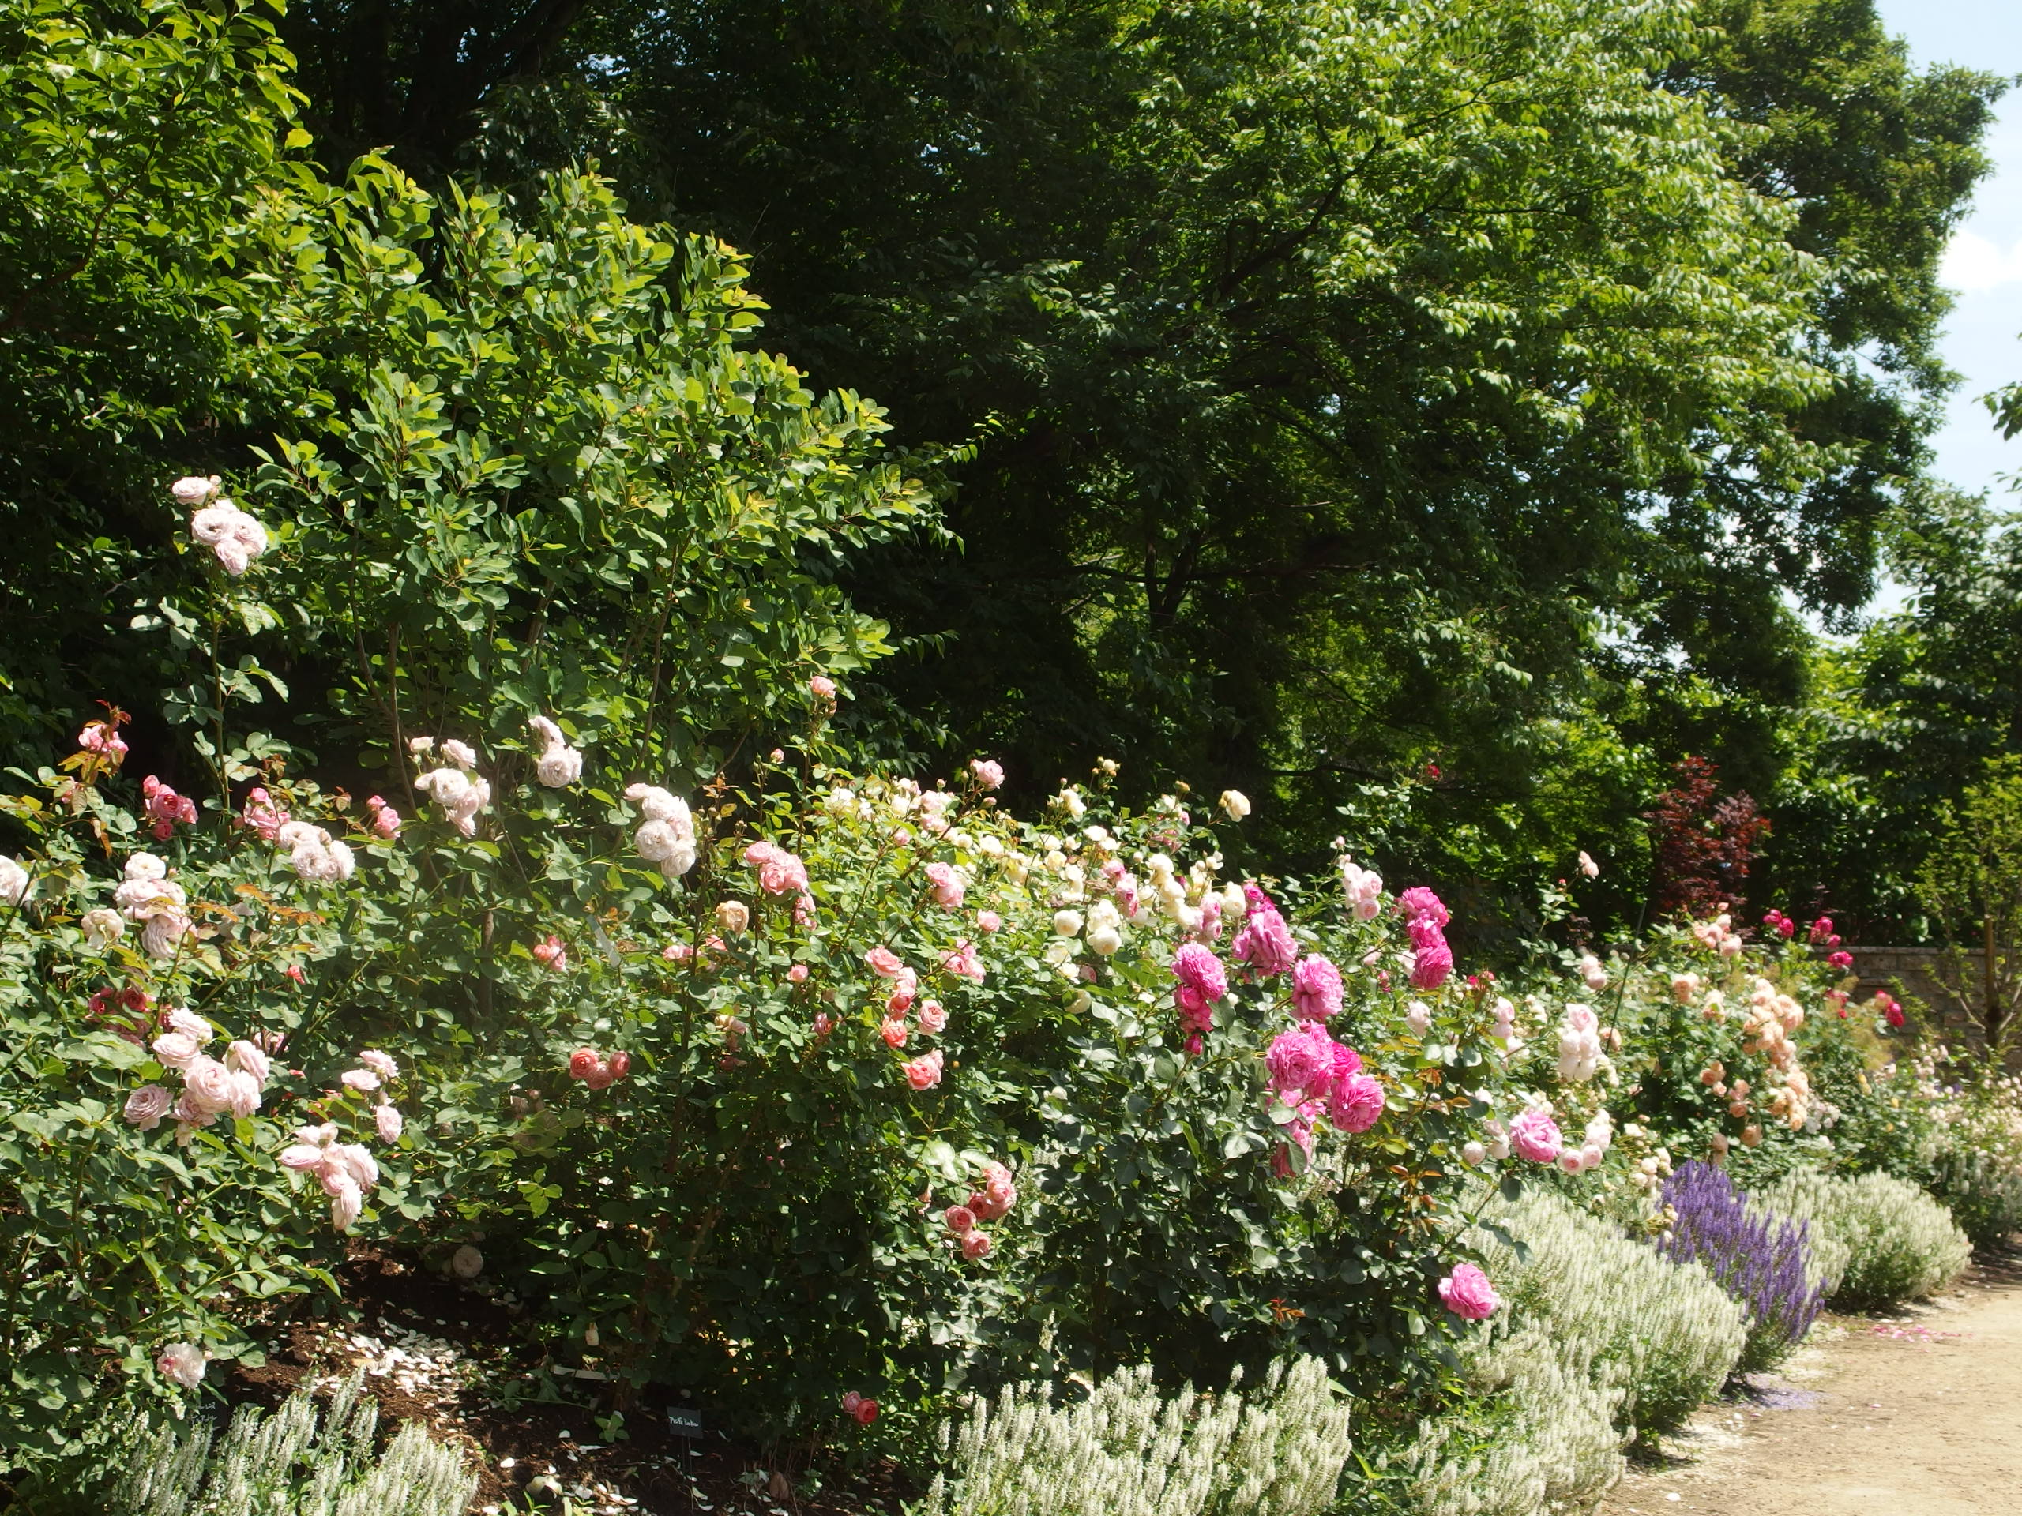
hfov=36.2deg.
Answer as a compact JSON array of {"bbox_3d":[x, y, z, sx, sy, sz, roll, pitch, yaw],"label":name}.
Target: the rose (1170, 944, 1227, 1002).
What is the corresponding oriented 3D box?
[{"bbox_3d":[0.373,0.425,6.150,0.116,0.119,0.101,1,-2,-22],"label":"rose"}]

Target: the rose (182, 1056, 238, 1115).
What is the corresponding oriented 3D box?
[{"bbox_3d":[-1.449,0.593,5.600,0.100,0.109,0.089,1,-2,-29],"label":"rose"}]

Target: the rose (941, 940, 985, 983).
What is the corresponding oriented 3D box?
[{"bbox_3d":[-0.106,0.446,6.800,0.097,0.097,0.083,0,-1,-11],"label":"rose"}]

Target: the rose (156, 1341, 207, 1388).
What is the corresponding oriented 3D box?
[{"bbox_3d":[-1.582,1.155,5.900,0.096,0.090,0.082,0,-1,15],"label":"rose"}]

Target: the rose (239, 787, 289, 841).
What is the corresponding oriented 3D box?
[{"bbox_3d":[-1.496,0.112,6.200,0.098,0.108,0.087,0,-1,-14],"label":"rose"}]

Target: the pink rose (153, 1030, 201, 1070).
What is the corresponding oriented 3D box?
[{"bbox_3d":[-1.576,0.554,5.850,0.092,0.078,0.079,0,-1,15],"label":"pink rose"}]

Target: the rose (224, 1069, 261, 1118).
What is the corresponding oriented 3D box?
[{"bbox_3d":[-1.387,0.606,5.600,0.075,0.085,0.085,-1,-2,36],"label":"rose"}]

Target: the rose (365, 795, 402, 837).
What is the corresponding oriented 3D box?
[{"bbox_3d":[-1.278,0.117,6.300,0.077,0.090,0.076,1,-2,-41],"label":"rose"}]

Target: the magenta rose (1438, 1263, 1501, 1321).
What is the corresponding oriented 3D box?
[{"bbox_3d":[0.830,0.966,5.600,0.114,0.106,0.093,0,-1,-12],"label":"magenta rose"}]

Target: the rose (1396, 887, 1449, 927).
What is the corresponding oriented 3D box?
[{"bbox_3d":[0.866,0.312,6.500,0.109,0.083,0.093,0,-1,8],"label":"rose"}]

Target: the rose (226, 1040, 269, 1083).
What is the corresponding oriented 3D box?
[{"bbox_3d":[-1.394,0.555,5.650,0.075,0.085,0.085,-1,-2,36],"label":"rose"}]

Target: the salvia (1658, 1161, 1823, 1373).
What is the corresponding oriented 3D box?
[{"bbox_3d":[2.004,1.397,8.500,0.480,0.540,0.520,0,-1,0],"label":"salvia"}]

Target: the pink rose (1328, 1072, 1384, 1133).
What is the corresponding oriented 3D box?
[{"bbox_3d":[0.674,0.674,6.050,0.111,0.123,0.105,0,-1,-4],"label":"pink rose"}]

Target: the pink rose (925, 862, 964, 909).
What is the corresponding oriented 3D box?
[{"bbox_3d":[-0.144,0.275,6.700,0.086,0.103,0.080,0,-1,-11],"label":"pink rose"}]

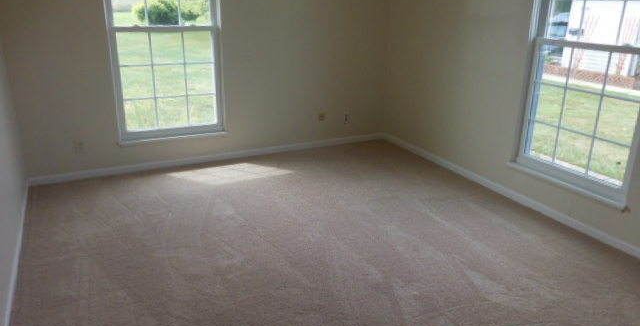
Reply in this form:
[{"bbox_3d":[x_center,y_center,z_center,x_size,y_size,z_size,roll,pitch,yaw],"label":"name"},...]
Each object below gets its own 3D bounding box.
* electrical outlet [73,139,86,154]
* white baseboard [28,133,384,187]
[{"bbox_3d":[-2.029,-0.138,3.907,0.075,0.118,0.012,-9,22,-27],"label":"electrical outlet"},{"bbox_3d":[-0.826,-0.067,4.605,3.549,0.068,0.018,-9,22,-27],"label":"white baseboard"}]

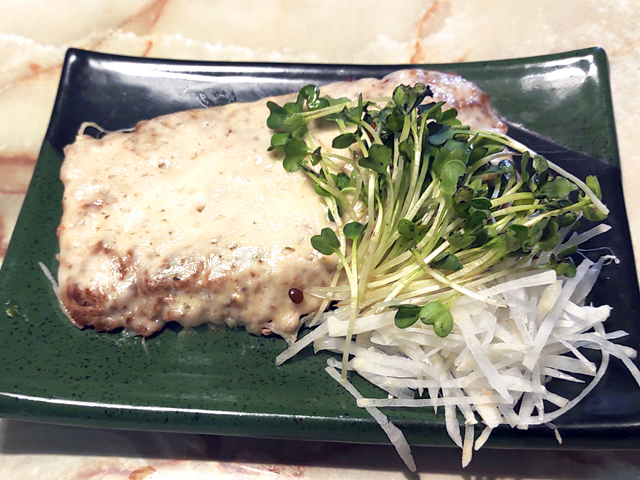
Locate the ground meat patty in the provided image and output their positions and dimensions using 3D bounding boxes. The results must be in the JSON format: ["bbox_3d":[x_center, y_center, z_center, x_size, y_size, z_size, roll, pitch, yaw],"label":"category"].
[{"bbox_3d":[-0.018,-0.016,0.226,0.194,0.031,0.106,-7,68,2],"label":"ground meat patty"}]

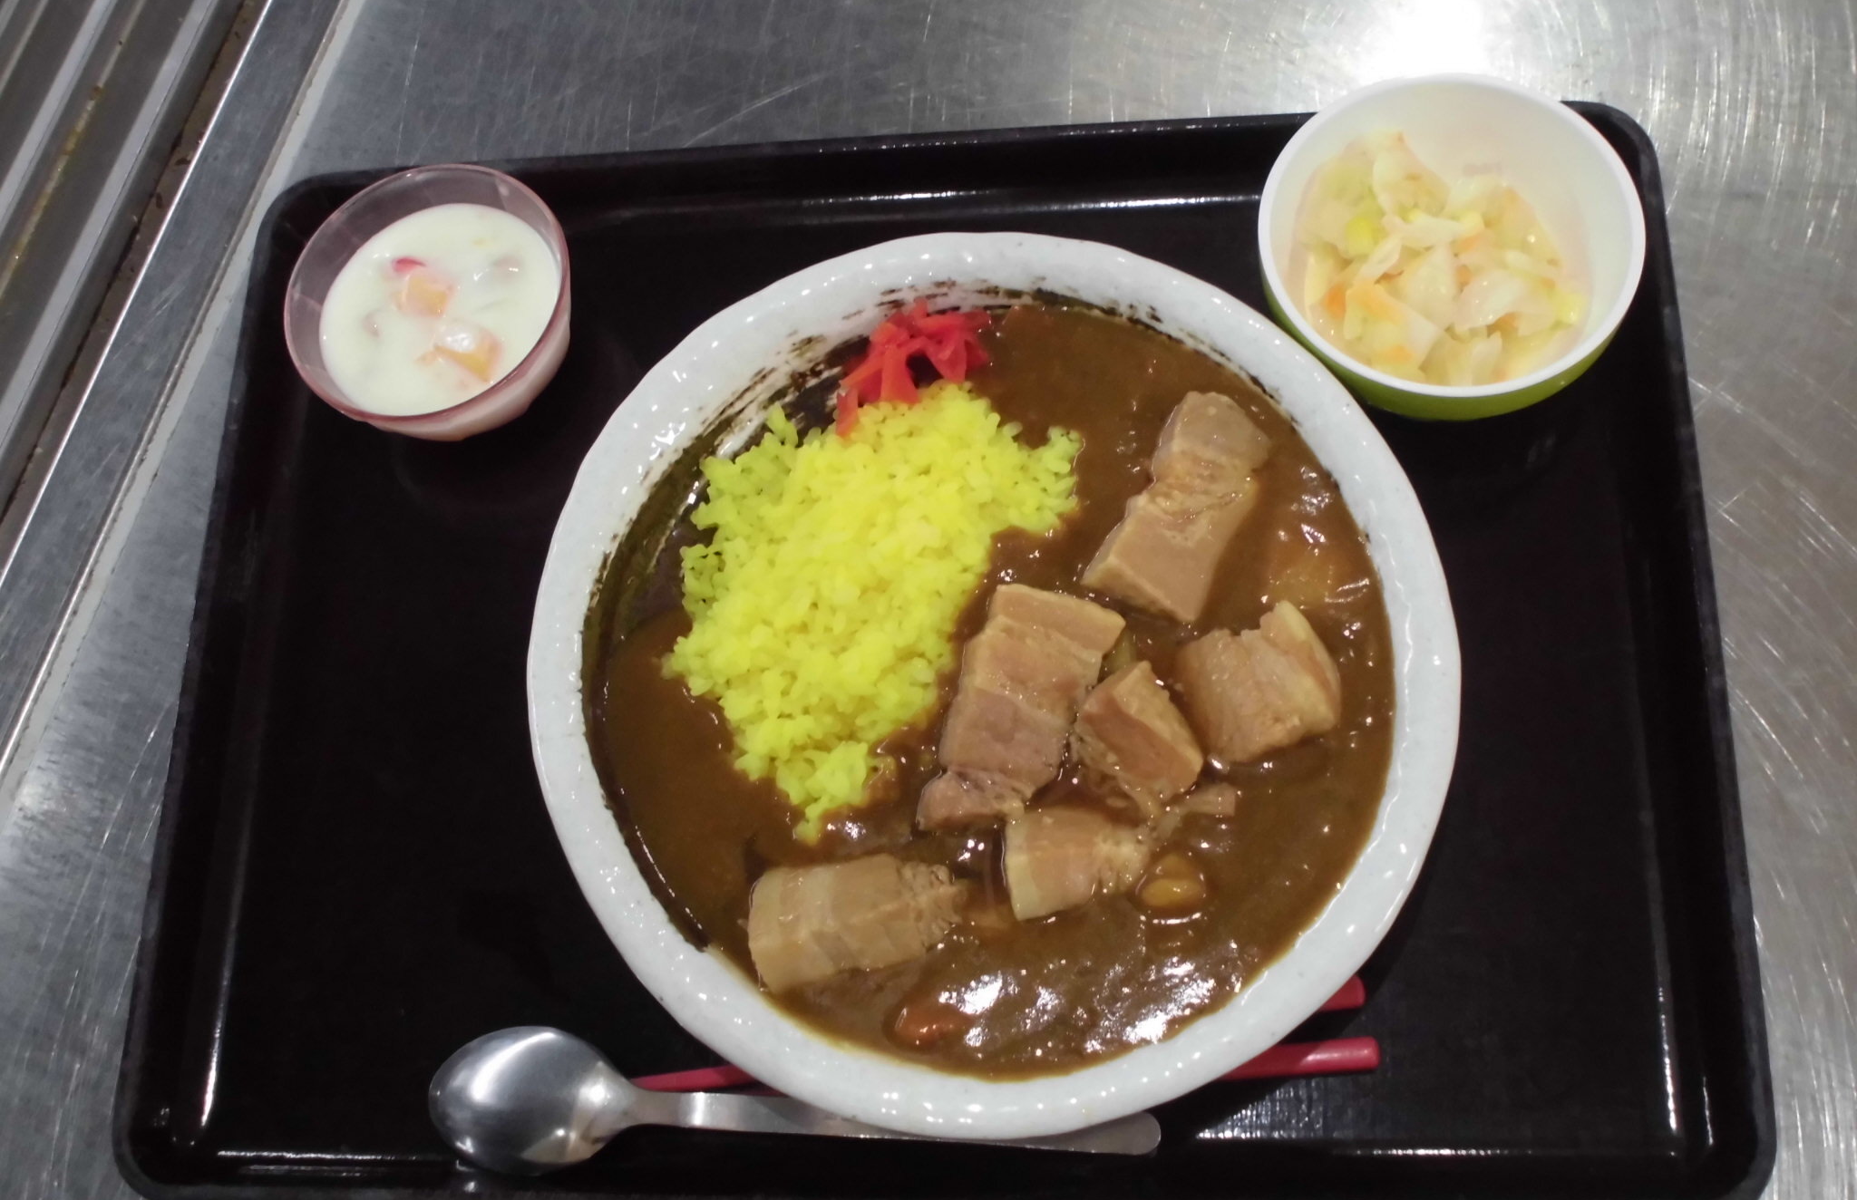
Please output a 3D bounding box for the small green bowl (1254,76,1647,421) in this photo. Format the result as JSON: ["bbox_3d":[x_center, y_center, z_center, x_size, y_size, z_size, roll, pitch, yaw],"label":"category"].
[{"bbox_3d":[0.142,-0.089,0.567,0.100,0.050,0.100,-2,68,8],"label":"small green bowl"}]

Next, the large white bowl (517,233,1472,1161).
[{"bbox_3d":[0.017,0.023,0.538,0.237,0.057,0.237,-2,68,8],"label":"large white bowl"}]

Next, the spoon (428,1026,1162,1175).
[{"bbox_3d":[-0.037,0.131,0.521,0.192,0.022,0.038,1,69,9],"label":"spoon"}]

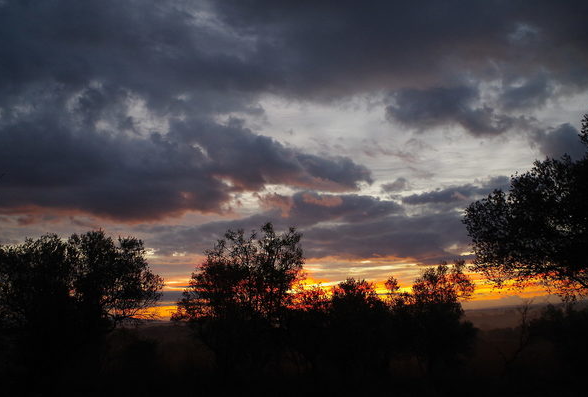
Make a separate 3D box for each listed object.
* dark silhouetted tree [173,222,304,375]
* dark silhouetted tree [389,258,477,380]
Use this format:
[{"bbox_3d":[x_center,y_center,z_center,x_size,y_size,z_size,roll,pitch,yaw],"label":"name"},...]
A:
[{"bbox_3d":[-1.695,2.958,13.706,3.910,4.530,3.620,-2,-14,0],"label":"dark silhouetted tree"},{"bbox_3d":[4.227,3.636,13.699,2.600,3.470,2.540,-2,-14,0],"label":"dark silhouetted tree"}]

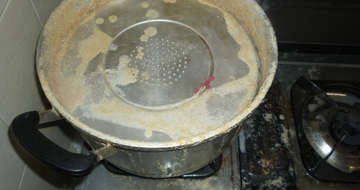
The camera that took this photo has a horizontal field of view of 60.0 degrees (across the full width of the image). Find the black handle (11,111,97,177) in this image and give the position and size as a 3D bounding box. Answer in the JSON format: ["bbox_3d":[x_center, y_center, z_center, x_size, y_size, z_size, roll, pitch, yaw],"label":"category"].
[{"bbox_3d":[-0.168,0.070,0.411,0.126,0.025,0.048,30,62,17],"label":"black handle"}]

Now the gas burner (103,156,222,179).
[{"bbox_3d":[-0.034,0.048,0.650,0.230,0.040,0.242,1,58,-1],"label":"gas burner"}]

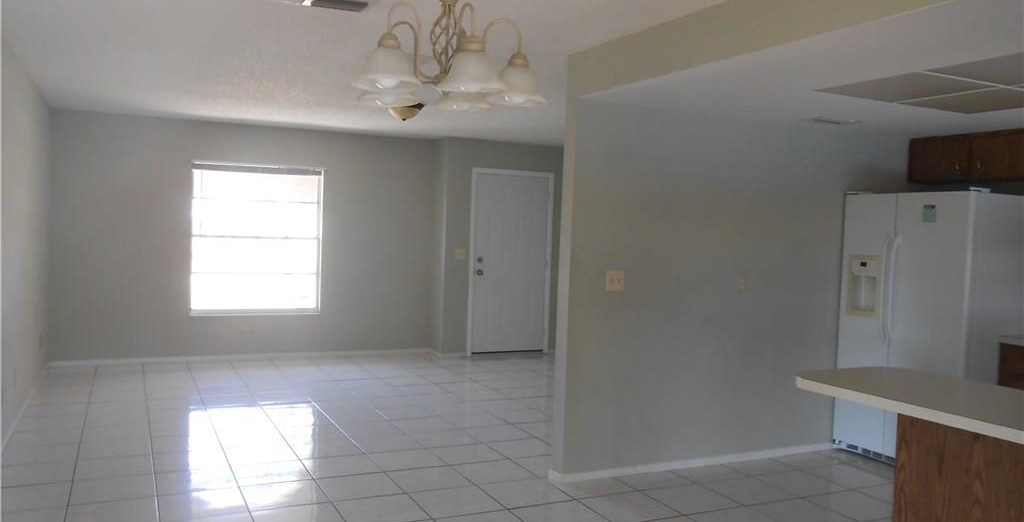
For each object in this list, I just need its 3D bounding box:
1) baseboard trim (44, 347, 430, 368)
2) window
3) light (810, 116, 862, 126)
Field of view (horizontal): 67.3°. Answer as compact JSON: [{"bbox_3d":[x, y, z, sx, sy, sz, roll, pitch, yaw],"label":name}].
[{"bbox_3d":[-2.678,1.002,8.111,3.810,0.070,0.015,1,2,-26],"label":"baseboard trim"},{"bbox_3d":[-2.678,-0.219,8.099,1.320,1.570,0.100,1,2,-26],"label":"window"},{"bbox_3d":[2.050,-0.873,4.818,0.300,0.040,0.200,1,2,-26],"label":"light"}]

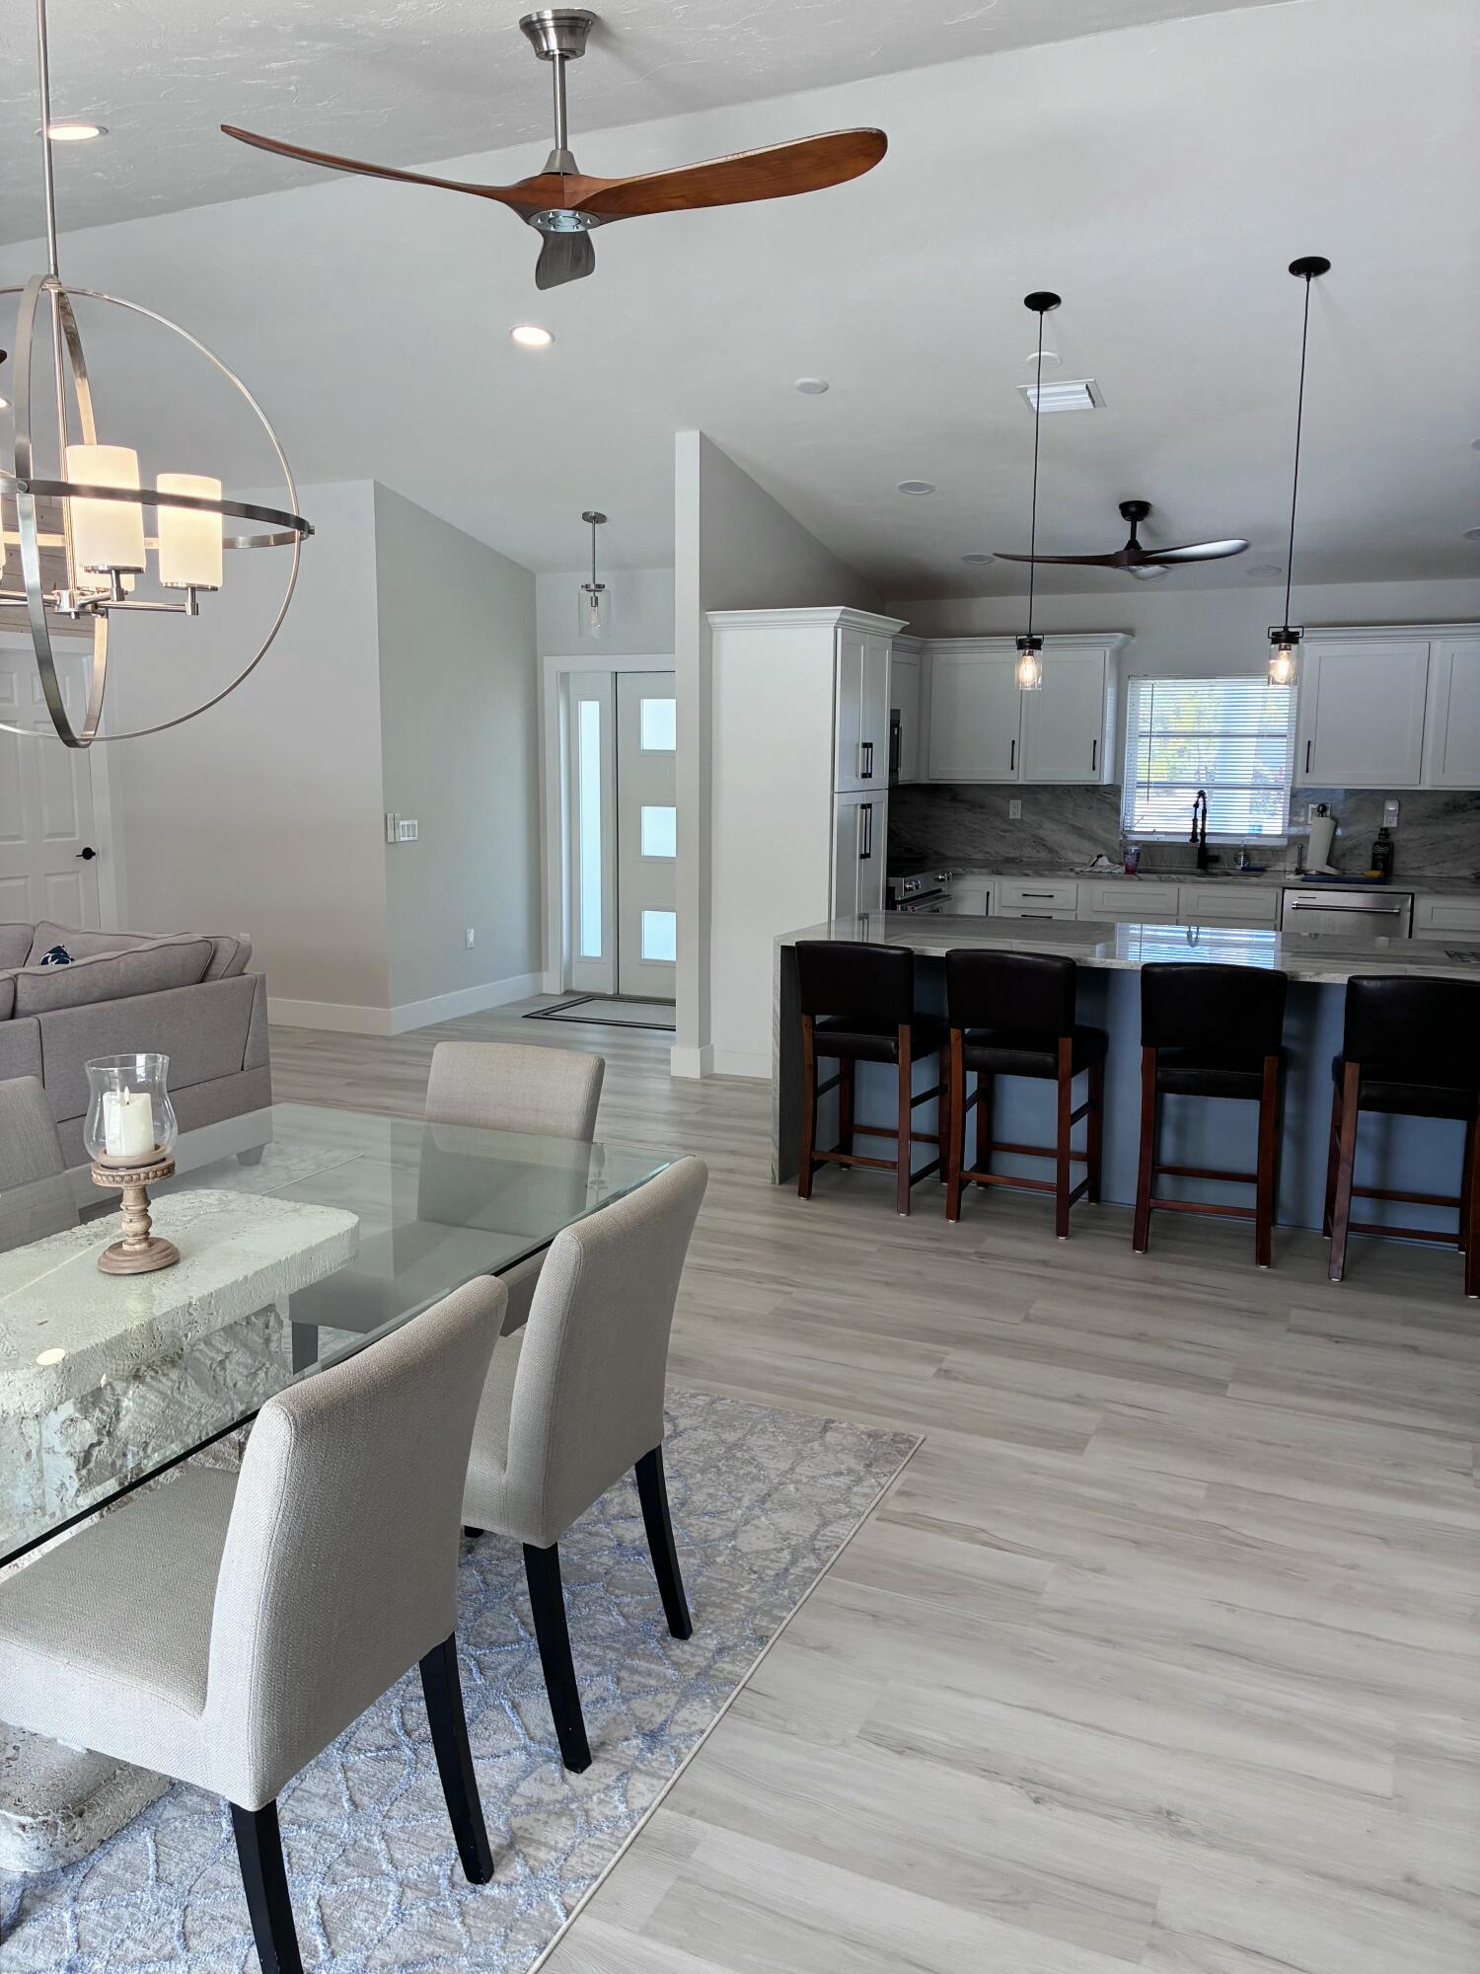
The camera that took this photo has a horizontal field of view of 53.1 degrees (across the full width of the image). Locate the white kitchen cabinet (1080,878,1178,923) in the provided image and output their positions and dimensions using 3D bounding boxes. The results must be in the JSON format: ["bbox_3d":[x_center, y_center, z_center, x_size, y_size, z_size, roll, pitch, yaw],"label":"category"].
[{"bbox_3d":[2.219,-0.182,8.309,0.515,0.876,0.609,5,10,25],"label":"white kitchen cabinet"}]

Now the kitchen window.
[{"bbox_3d":[2.624,-1.273,8.311,0.915,0.935,0.110,5,10,25],"label":"kitchen window"}]

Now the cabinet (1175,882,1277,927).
[{"bbox_3d":[2.684,-0.144,8.090,0.515,0.876,0.609,5,10,25],"label":"cabinet"}]

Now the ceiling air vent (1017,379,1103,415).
[{"bbox_3d":[1.301,-2.363,5.982,0.305,0.030,0.255,5,-2,24],"label":"ceiling air vent"}]

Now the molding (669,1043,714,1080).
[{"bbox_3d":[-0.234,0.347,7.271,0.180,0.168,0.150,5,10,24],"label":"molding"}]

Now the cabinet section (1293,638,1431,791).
[{"bbox_3d":[3.277,-1.431,7.774,0.610,0.770,0.330,4,10,24],"label":"cabinet section"}]

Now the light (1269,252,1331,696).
[{"bbox_3d":[1.824,-1.667,4.858,0.130,1.335,0.130,5,10,25],"label":"light"}]

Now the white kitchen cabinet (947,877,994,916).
[{"bbox_3d":[1.432,-0.245,8.680,0.310,0.876,0.609,5,10,25],"label":"white kitchen cabinet"}]

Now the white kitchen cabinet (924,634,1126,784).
[{"bbox_3d":[1.635,-1.573,8.495,1.100,0.820,0.389,5,10,25],"label":"white kitchen cabinet"}]

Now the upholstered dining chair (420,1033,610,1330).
[{"bbox_3d":[-0.621,0.615,3.240,0.465,0.895,0.570,5,10,24],"label":"upholstered dining chair"}]

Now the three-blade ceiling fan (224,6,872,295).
[{"bbox_3d":[-0.419,-1.982,3.486,1.370,0.450,1.240,-1,9,-6],"label":"three-blade ceiling fan"}]

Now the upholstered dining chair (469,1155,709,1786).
[{"bbox_3d":[-0.409,0.734,2.508,0.570,0.895,0.450,5,10,24],"label":"upholstered dining chair"}]

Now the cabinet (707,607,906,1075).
[{"bbox_3d":[0.345,-0.690,7.328,0.685,2.205,0.850,5,10,24],"label":"cabinet"}]

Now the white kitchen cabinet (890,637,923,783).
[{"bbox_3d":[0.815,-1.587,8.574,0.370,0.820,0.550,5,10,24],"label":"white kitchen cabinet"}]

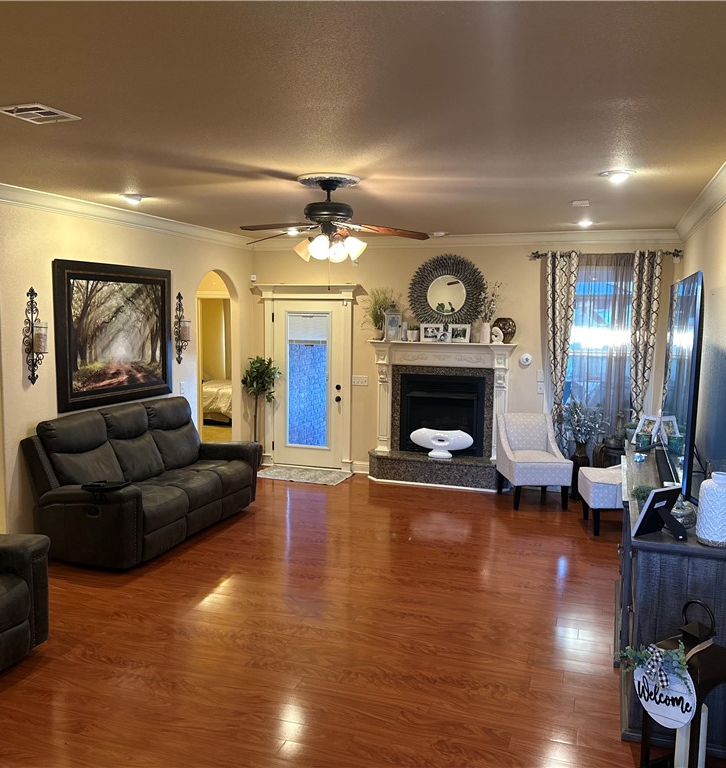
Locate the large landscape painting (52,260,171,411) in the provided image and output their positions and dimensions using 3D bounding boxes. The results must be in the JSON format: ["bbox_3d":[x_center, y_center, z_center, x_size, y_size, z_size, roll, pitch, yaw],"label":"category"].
[{"bbox_3d":[-2.118,-0.428,6.226,0.050,1.190,1.545,3,6,19],"label":"large landscape painting"}]

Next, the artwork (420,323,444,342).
[{"bbox_3d":[0.765,-0.565,7.915,0.255,0.200,0.040,3,6,19],"label":"artwork"}]

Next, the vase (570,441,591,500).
[{"bbox_3d":[2.270,0.894,7.417,0.200,0.600,0.200,3,6,19],"label":"vase"}]

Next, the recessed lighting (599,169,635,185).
[{"bbox_3d":[1.510,-1.226,4.216,0.200,0.060,0.200,3,6,19],"label":"recessed lighting"}]

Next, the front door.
[{"bbox_3d":[-0.659,0.000,8.609,0.940,2.050,0.070,3,6,19],"label":"front door"}]

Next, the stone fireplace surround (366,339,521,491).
[{"bbox_3d":[0.845,0.323,7.835,1.610,1.575,0.340,3,6,19],"label":"stone fireplace surround"}]

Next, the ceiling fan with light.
[{"bbox_3d":[-0.233,-1.067,4.699,1.310,0.530,1.300,3,6,19],"label":"ceiling fan with light"}]

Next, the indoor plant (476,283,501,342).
[{"bbox_3d":[1.334,-0.766,7.579,0.280,0.670,0.240,3,6,19],"label":"indoor plant"}]

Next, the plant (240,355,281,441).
[{"bbox_3d":[-1.240,0.359,8.508,0.503,1.359,0.493,3,6,19],"label":"plant"}]

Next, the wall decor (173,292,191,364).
[{"bbox_3d":[-1.776,-0.553,7.095,0.130,0.715,0.190,3,6,19],"label":"wall decor"}]

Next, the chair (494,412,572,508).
[{"bbox_3d":[1.740,0.767,7.237,0.584,0.871,0.725,0,6,-2],"label":"chair"}]

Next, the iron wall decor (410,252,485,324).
[{"bbox_3d":[0.928,-0.967,7.809,0.890,0.880,0.050,3,6,19],"label":"iron wall decor"}]

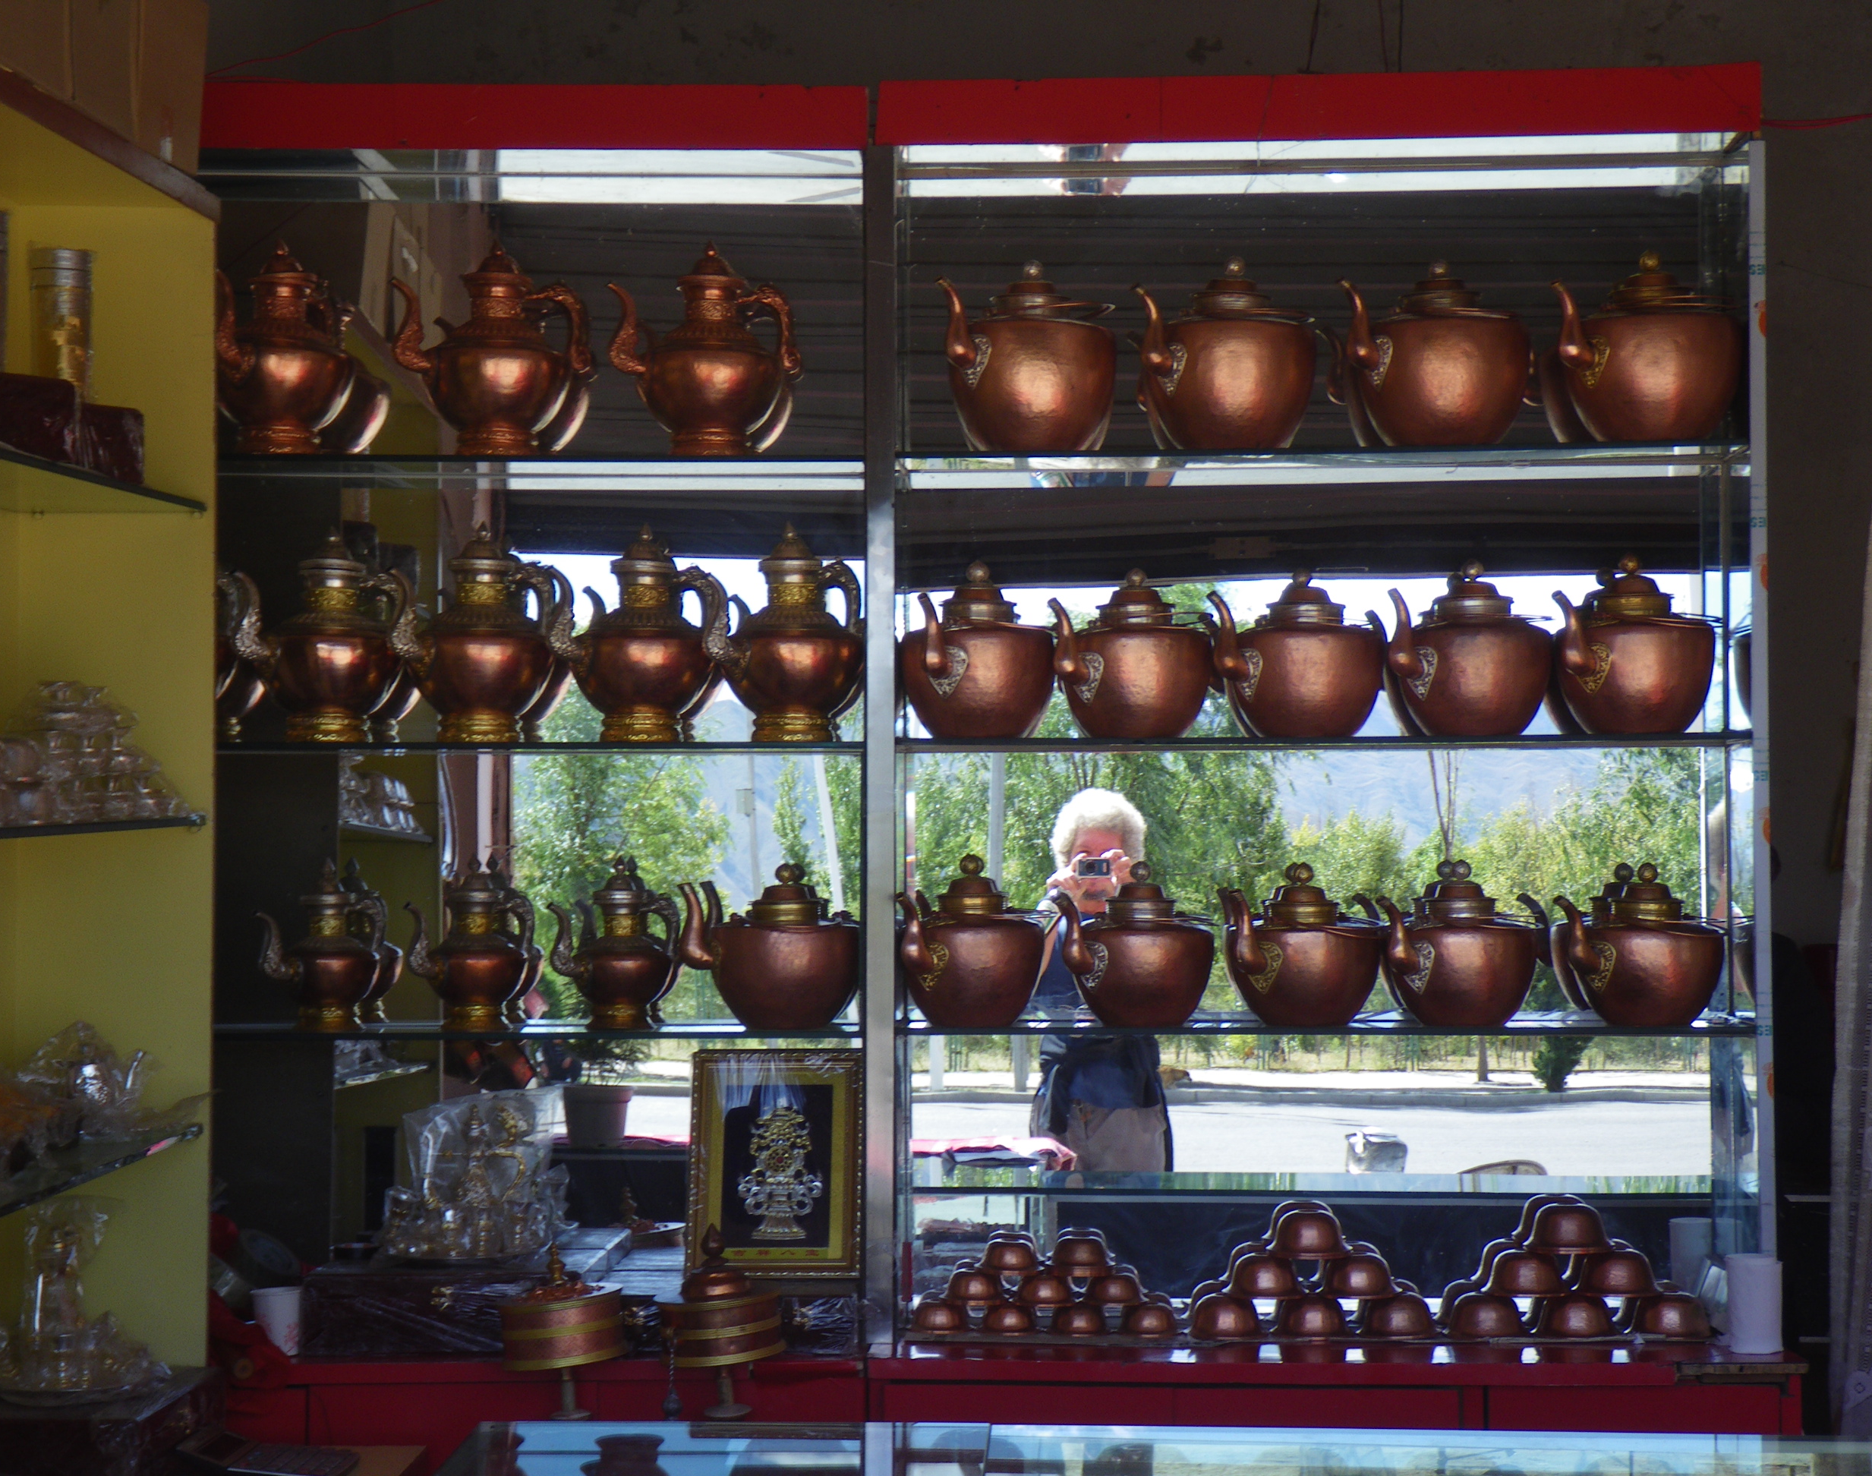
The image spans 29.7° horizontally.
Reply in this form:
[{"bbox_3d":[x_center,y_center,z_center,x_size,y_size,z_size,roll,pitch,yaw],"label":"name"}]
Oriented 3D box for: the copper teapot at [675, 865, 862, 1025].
[{"bbox_3d":[-0.209,0.265,4.478,0.230,0.210,0.188,0,-2,-9],"label":"copper teapot"}]

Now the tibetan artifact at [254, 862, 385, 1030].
[{"bbox_3d":[-0.770,0.260,4.448,0.123,0.211,0.211,-2,-2,38],"label":"tibetan artifact"}]

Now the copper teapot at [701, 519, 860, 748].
[{"bbox_3d":[-0.193,-0.134,4.511,0.243,0.277,0.183,1,-3,-38],"label":"copper teapot"}]

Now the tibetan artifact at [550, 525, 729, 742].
[{"bbox_3d":[-0.385,-0.134,4.515,0.251,0.277,0.189,1,-2,-32],"label":"tibetan artifact"}]

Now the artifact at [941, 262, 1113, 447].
[{"bbox_3d":[0.113,-0.475,4.395,0.259,0.246,0.230,1,-2,-40],"label":"artifact"}]

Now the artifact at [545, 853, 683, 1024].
[{"bbox_3d":[-0.411,0.265,4.549,0.188,0.221,0.133,2,-3,-39],"label":"artifact"}]

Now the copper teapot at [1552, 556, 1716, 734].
[{"bbox_3d":[0.860,-0.114,4.351,0.252,0.224,0.215,1,-2,-41],"label":"copper teapot"}]

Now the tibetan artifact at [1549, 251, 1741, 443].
[{"bbox_3d":[0.892,-0.495,4.450,0.270,0.241,0.224,1,-2,-36],"label":"tibetan artifact"}]

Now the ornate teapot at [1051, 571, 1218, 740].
[{"bbox_3d":[0.239,-0.103,4.377,0.252,0.213,0.211,1,-2,-44],"label":"ornate teapot"}]

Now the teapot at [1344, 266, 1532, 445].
[{"bbox_3d":[0.627,-0.486,4.460,0.270,0.231,0.224,1,-3,-39],"label":"teapot"}]

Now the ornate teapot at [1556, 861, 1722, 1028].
[{"bbox_3d":[0.885,0.262,4.448,0.237,0.206,0.193,1,-2,-34],"label":"ornate teapot"}]

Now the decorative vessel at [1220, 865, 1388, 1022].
[{"bbox_3d":[0.450,0.256,4.354,0.215,0.201,0.252,-2,-2,43],"label":"decorative vessel"}]

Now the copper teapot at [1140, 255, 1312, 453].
[{"bbox_3d":[0.360,-0.477,4.387,0.259,0.249,0.230,1,-2,-33],"label":"copper teapot"}]

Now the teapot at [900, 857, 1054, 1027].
[{"bbox_3d":[0.036,0.259,4.481,0.182,0.218,0.223,-2,-3,40],"label":"teapot"}]

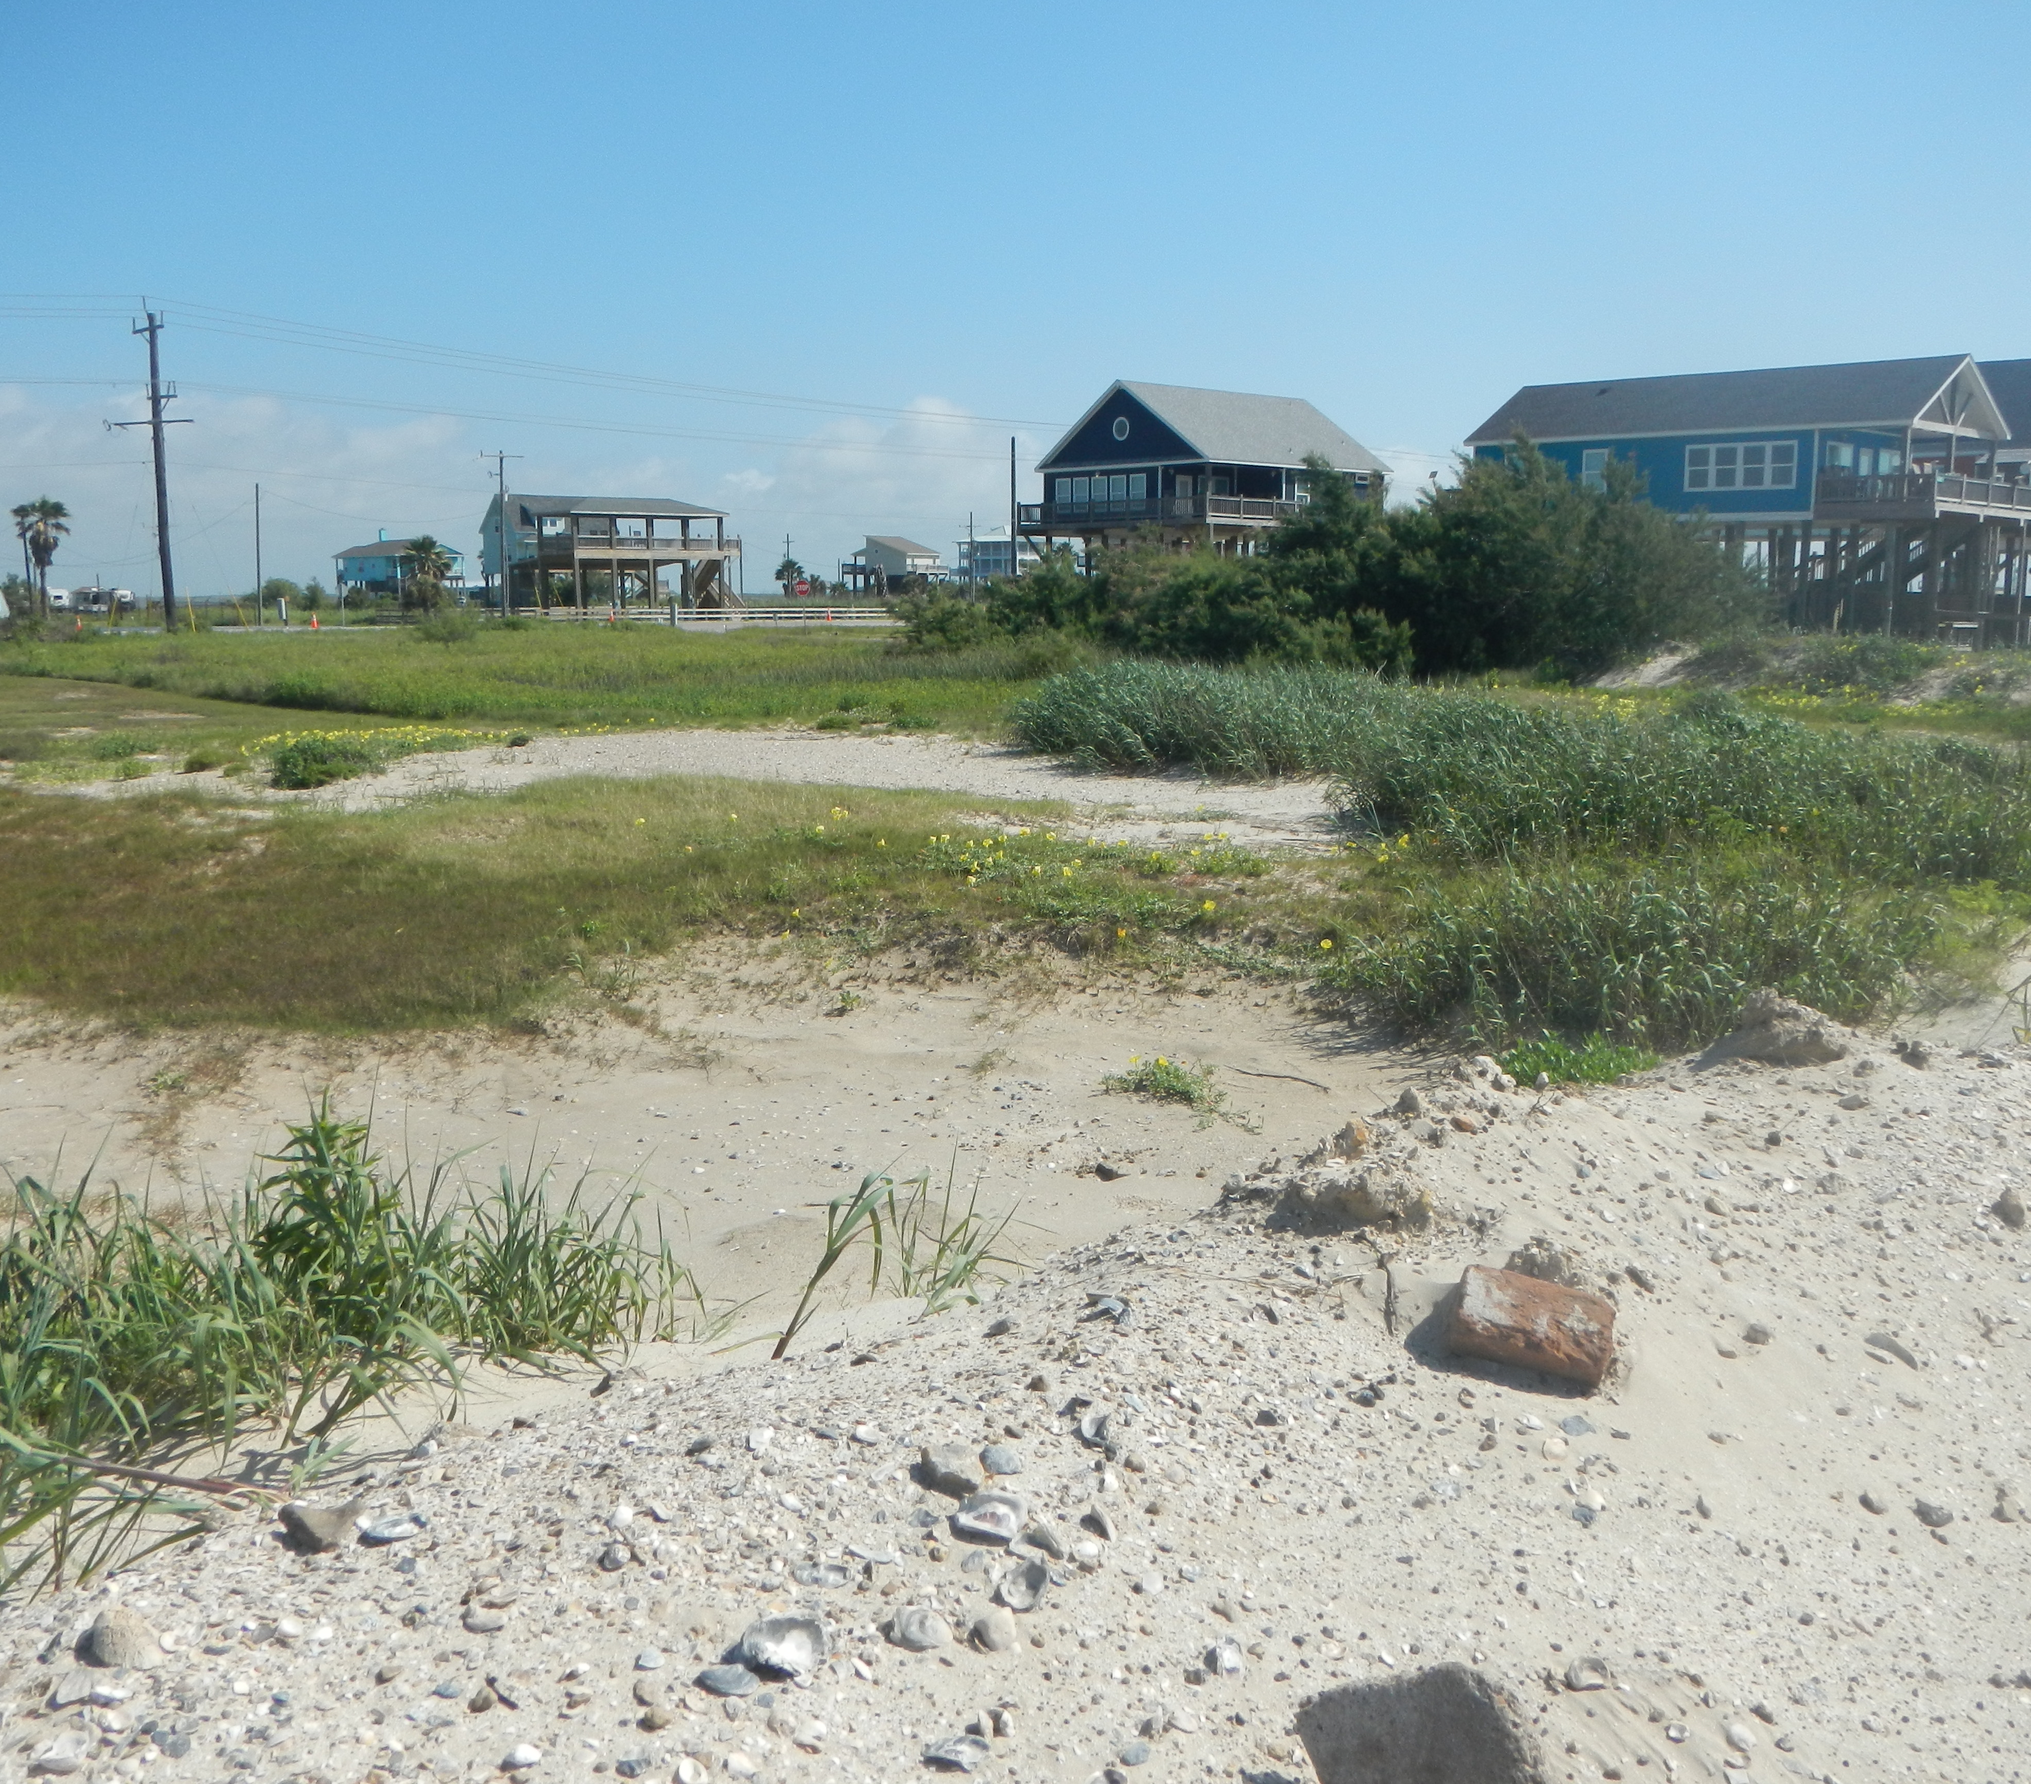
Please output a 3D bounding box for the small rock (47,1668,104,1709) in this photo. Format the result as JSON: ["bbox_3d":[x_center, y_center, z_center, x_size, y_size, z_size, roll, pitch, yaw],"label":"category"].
[{"bbox_3d":[-0.929,0.786,1.900,0.050,0.024,0.044,-5,10,-28],"label":"small rock"}]

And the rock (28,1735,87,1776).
[{"bbox_3d":[-0.856,0.773,1.720,0.048,0.019,0.036,0,9,0],"label":"rock"}]

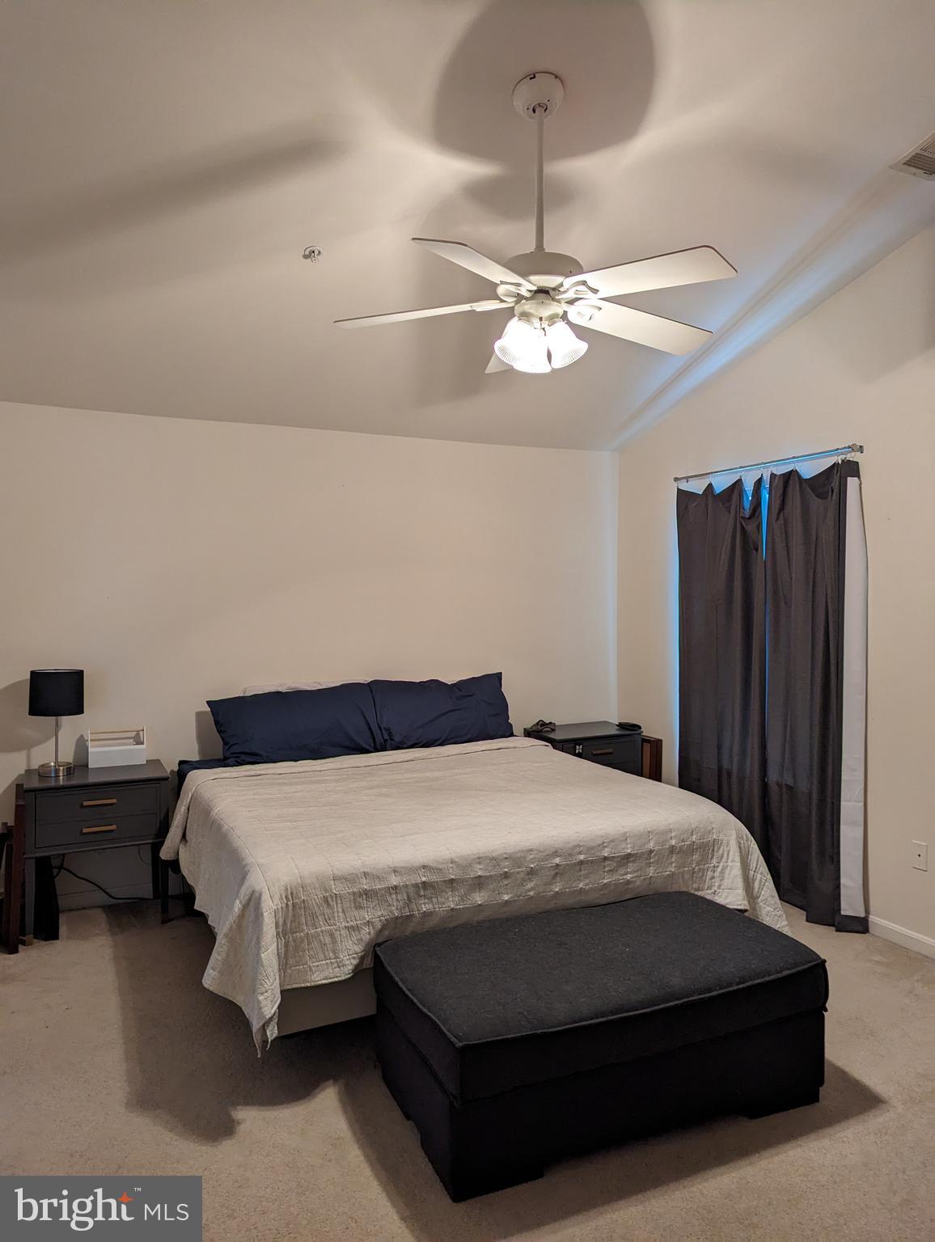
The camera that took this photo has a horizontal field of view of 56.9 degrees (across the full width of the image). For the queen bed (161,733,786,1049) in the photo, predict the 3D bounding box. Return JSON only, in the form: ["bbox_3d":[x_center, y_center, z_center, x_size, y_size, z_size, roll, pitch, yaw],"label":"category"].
[{"bbox_3d":[-0.134,1.076,3.910,2.150,0.700,2.050,-1,2,-25],"label":"queen bed"}]

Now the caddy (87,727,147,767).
[{"bbox_3d":[-1.718,0.612,4.227,0.255,0.190,0.110,-1,2,-25],"label":"caddy"}]

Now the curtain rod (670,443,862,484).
[{"bbox_3d":[1.490,-0.797,4.453,0.090,0.050,1.260,-1,2,-25],"label":"curtain rod"}]

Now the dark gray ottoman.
[{"bbox_3d":[0.403,1.247,2.710,1.230,0.434,0.665,-1,2,-23],"label":"dark gray ottoman"}]

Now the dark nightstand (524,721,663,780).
[{"bbox_3d":[0.696,1.028,5.224,0.620,0.712,0.450,-1,2,-25],"label":"dark nightstand"}]

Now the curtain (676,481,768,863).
[{"bbox_3d":[1.351,0.306,4.687,0.120,2.110,0.660,-1,2,-25],"label":"curtain"}]

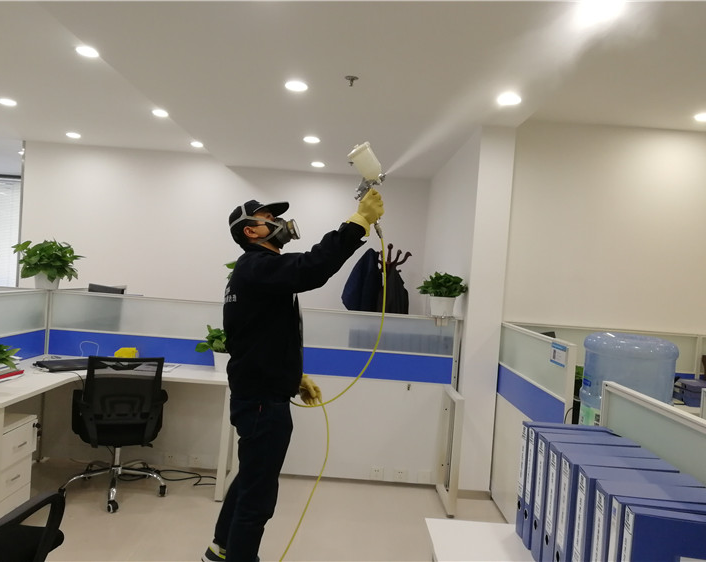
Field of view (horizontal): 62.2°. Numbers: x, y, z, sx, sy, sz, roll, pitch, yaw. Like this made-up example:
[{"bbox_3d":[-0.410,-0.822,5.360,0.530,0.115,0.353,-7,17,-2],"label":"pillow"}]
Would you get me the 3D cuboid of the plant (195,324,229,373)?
[{"bbox_3d":[-0.881,0.449,3.950,0.350,0.335,0.330,4,1,0],"label":"plant"}]

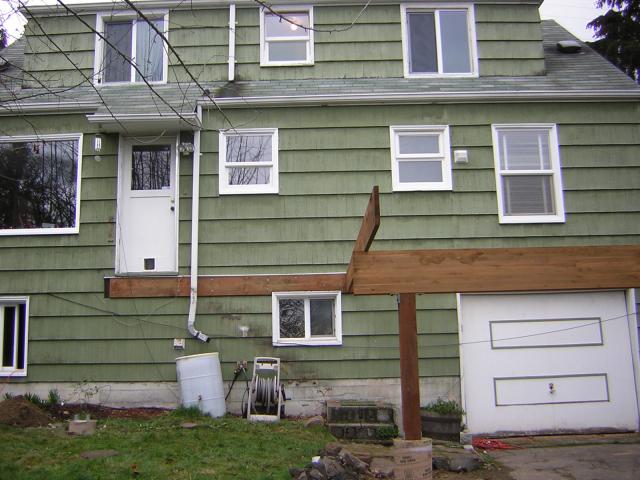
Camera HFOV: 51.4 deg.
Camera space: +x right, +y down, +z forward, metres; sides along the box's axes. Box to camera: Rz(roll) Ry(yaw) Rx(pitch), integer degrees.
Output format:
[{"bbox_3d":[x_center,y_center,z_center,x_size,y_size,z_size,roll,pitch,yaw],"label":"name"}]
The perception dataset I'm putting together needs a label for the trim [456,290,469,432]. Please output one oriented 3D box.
[{"bbox_3d":[2.052,1.725,9.663,0.090,2.013,0.060,-1,-9,0],"label":"trim"}]

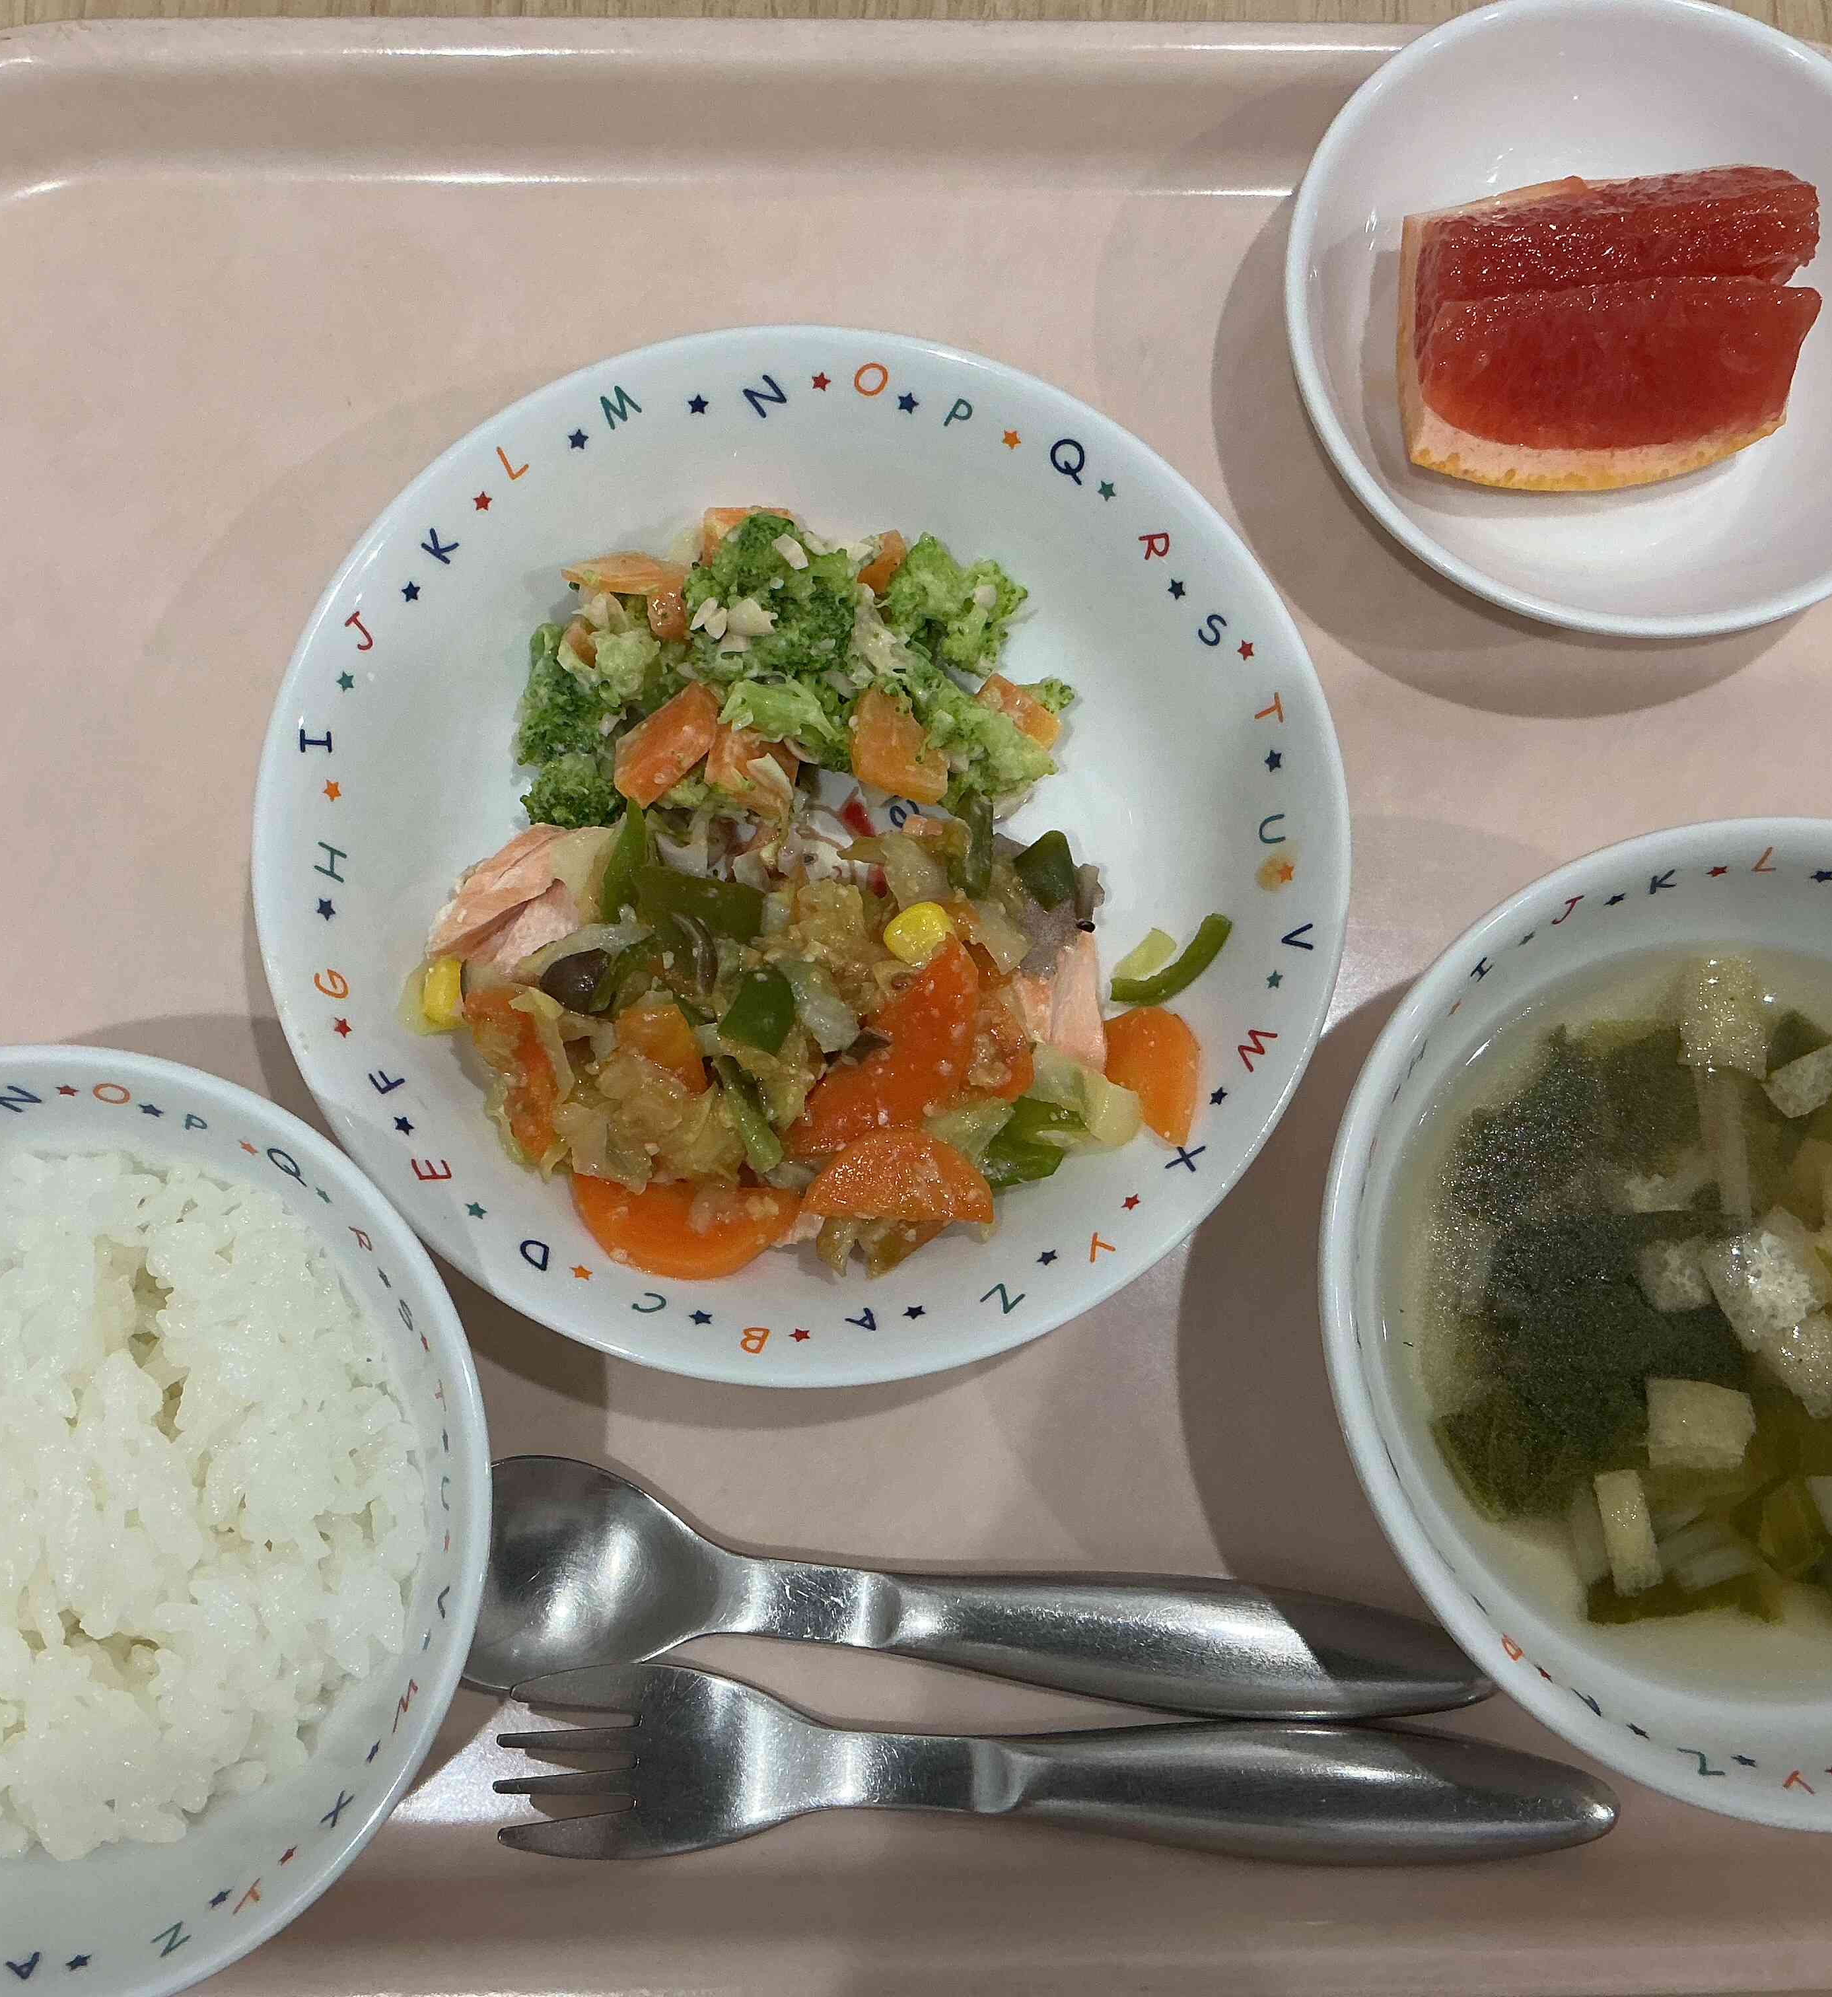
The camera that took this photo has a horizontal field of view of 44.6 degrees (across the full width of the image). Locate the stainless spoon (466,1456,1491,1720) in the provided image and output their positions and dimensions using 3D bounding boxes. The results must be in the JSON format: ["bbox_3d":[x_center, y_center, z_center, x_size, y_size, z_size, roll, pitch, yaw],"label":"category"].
[{"bbox_3d":[0.006,0.083,0.295,0.149,0.016,0.030,7,79,-1],"label":"stainless spoon"}]

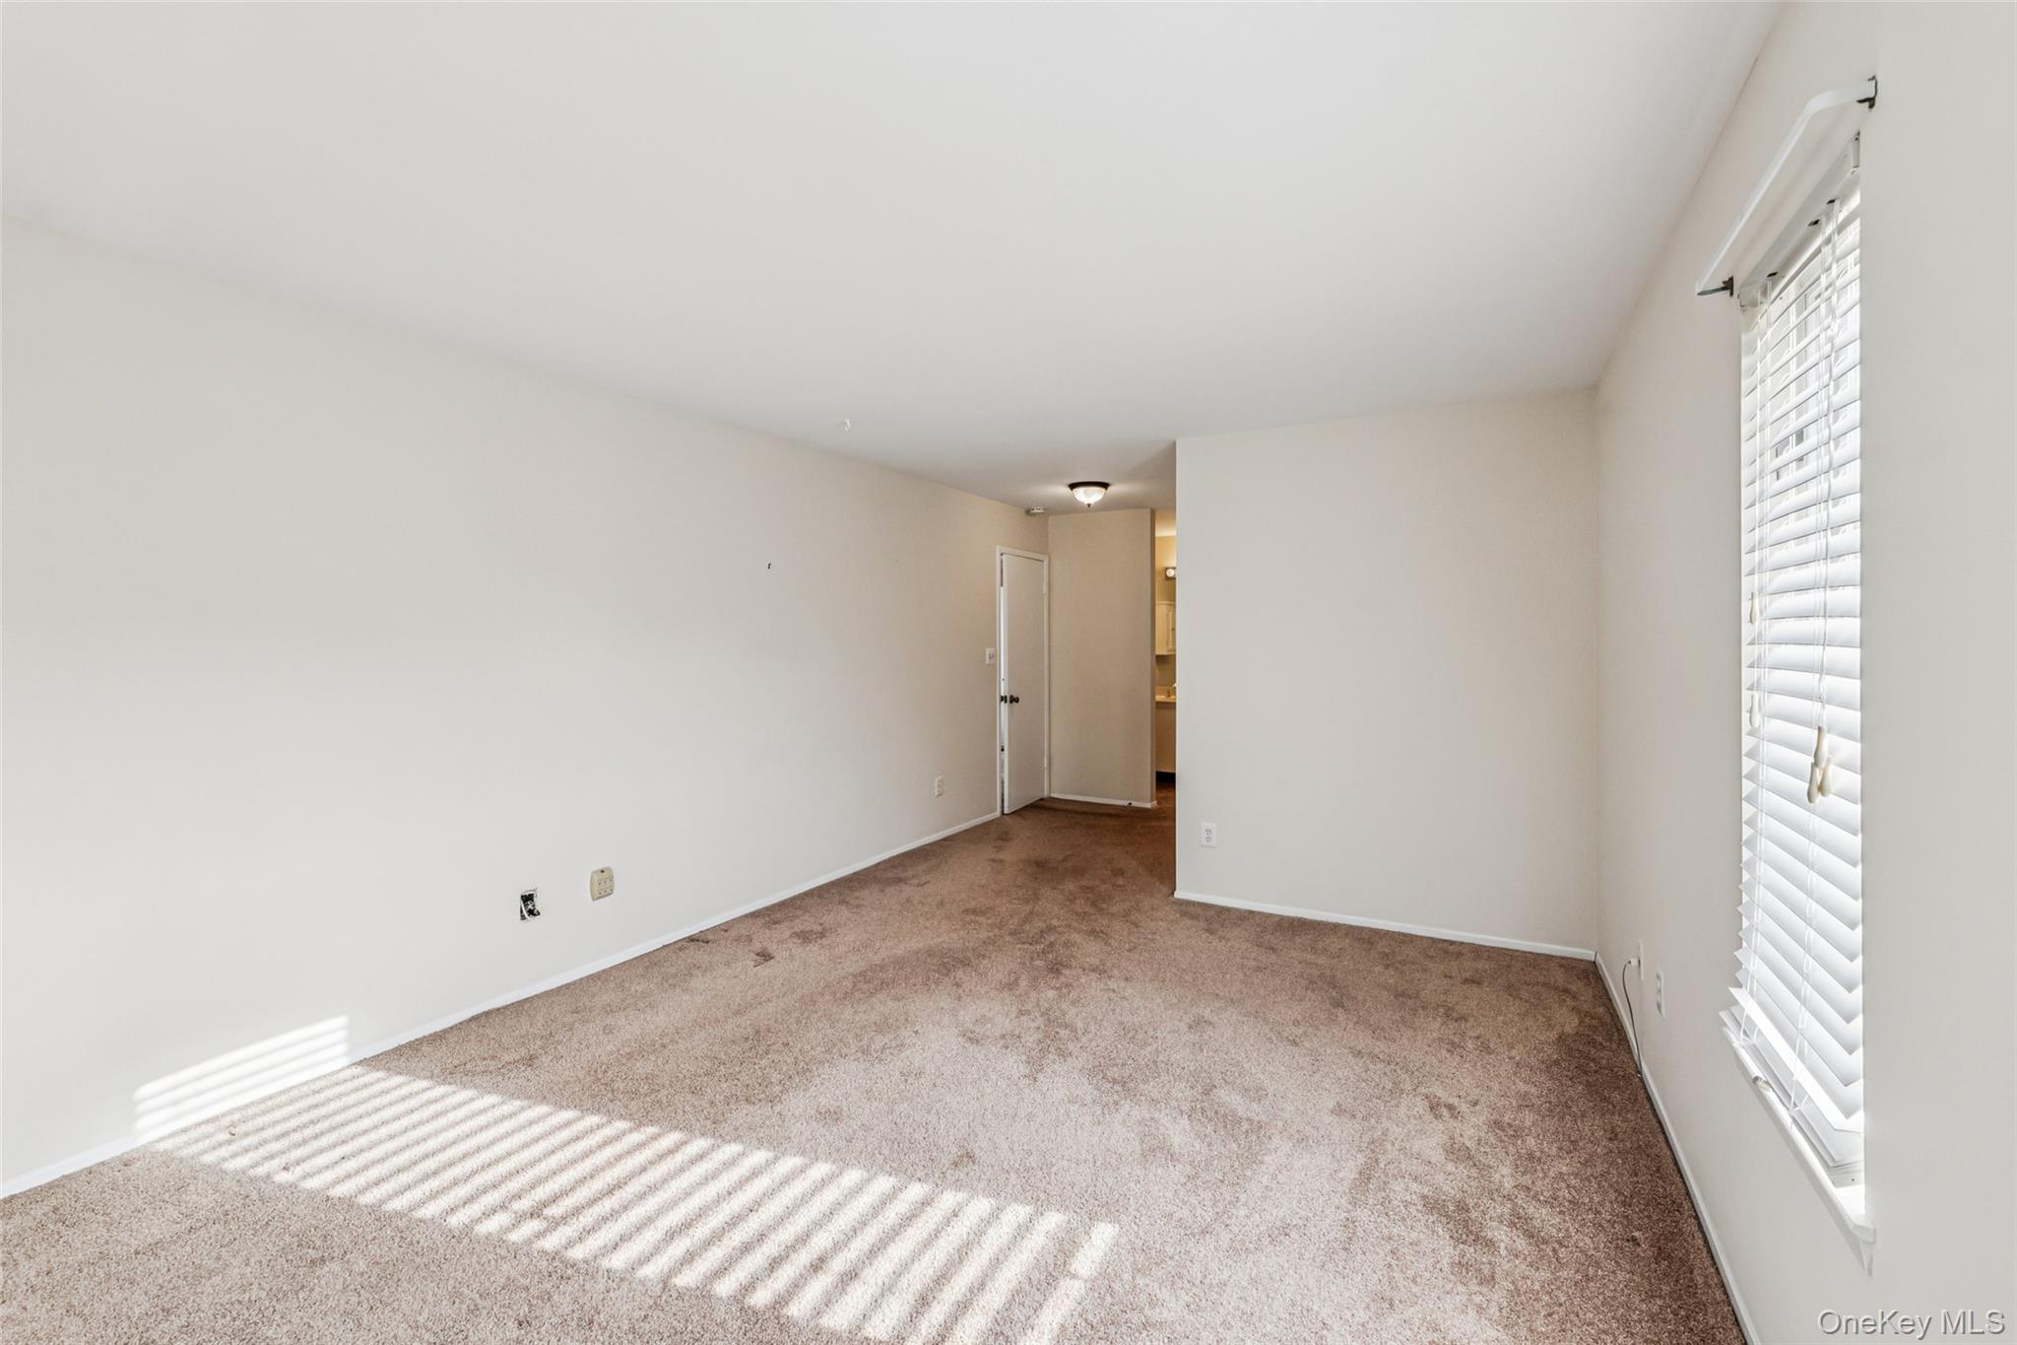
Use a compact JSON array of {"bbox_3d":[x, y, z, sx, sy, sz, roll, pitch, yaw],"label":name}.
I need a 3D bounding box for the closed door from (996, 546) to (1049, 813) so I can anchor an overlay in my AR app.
[{"bbox_3d":[0.153,0.056,6.470,0.060,2.060,0.800,1,2,28],"label":"closed door"}]

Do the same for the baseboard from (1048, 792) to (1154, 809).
[{"bbox_3d":[0.790,1.084,6.620,0.940,0.048,0.016,1,2,27],"label":"baseboard"}]

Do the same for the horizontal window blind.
[{"bbox_3d":[1.318,-0.005,1.300,0.070,1.430,0.560,1,2,31],"label":"horizontal window blind"}]

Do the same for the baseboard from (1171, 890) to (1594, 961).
[{"bbox_3d":[1.685,1.193,3.750,1.815,0.048,0.016,1,2,29],"label":"baseboard"}]

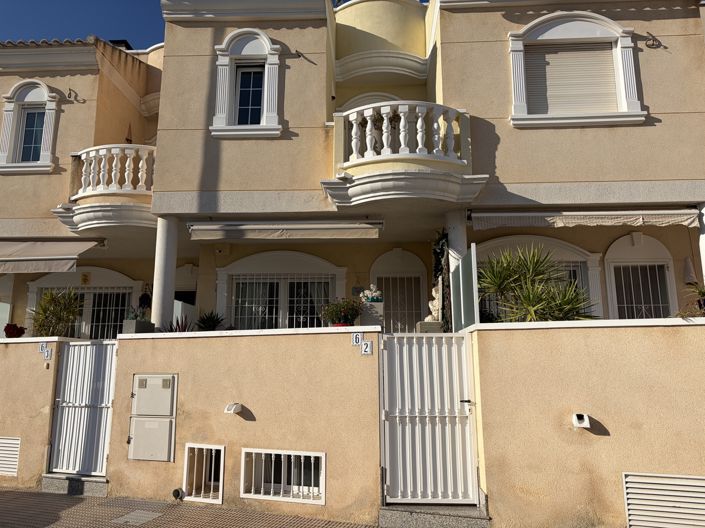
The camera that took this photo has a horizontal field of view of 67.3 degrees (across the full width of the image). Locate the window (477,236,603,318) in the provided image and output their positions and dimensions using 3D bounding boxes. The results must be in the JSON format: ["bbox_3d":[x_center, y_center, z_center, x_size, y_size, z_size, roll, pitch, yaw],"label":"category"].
[{"bbox_3d":[2.615,0.344,7.819,2.184,1.600,0.200,-1,-11,3],"label":"window"}]

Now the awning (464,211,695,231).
[{"bbox_3d":[3.150,-0.606,7.155,3.101,0.287,0.250,-1,-11,3],"label":"awning"}]

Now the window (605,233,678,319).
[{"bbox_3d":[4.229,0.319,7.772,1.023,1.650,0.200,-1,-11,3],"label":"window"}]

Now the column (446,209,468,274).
[{"bbox_3d":[1.598,0.099,7.901,0.281,1.765,0.281,-1,-10,3],"label":"column"}]

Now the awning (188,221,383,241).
[{"bbox_3d":[-1.043,-0.492,8.263,3.015,0.286,0.213,-1,-10,3],"label":"awning"}]

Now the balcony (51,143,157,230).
[{"bbox_3d":[-4.096,-1.295,9.271,2.183,1.407,0.795,-1,-10,3],"label":"balcony"}]

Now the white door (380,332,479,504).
[{"bbox_3d":[0.822,1.629,5.672,0.974,1.764,0.070,-1,-11,3],"label":"white door"}]

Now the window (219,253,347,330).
[{"bbox_3d":[-1.320,0.714,9.764,2.426,1.946,0.194,-1,-10,3],"label":"window"}]

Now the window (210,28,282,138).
[{"bbox_3d":[-1.560,-2.669,7.861,1.043,1.765,0.220,-1,-11,3],"label":"window"}]

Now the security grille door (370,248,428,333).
[{"bbox_3d":[0.840,0.959,9.423,1.036,2.500,0.140,-1,-11,3],"label":"security grille door"}]

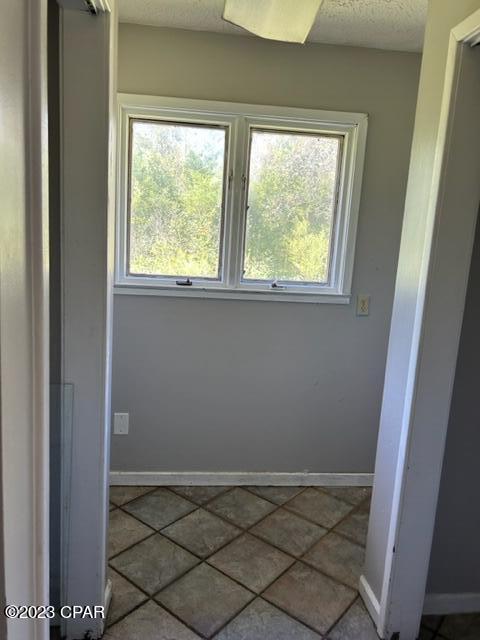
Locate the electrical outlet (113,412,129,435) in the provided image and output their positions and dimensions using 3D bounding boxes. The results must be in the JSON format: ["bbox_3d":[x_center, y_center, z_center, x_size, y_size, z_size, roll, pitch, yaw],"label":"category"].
[{"bbox_3d":[-0.669,0.589,2.713,0.078,0.124,0.012,2,10,-6],"label":"electrical outlet"}]

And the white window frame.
[{"bbox_3d":[-0.021,-0.615,2.584,1.355,1.016,0.090,2,10,-6],"label":"white window frame"}]

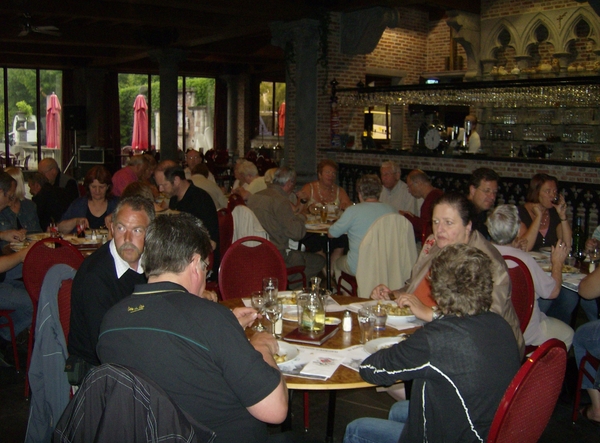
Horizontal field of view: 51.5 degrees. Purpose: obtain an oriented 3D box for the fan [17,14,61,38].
[{"bbox_3d":[-4.495,-3.314,10.500,1.100,0.400,1.100,2,8,0],"label":"fan"}]

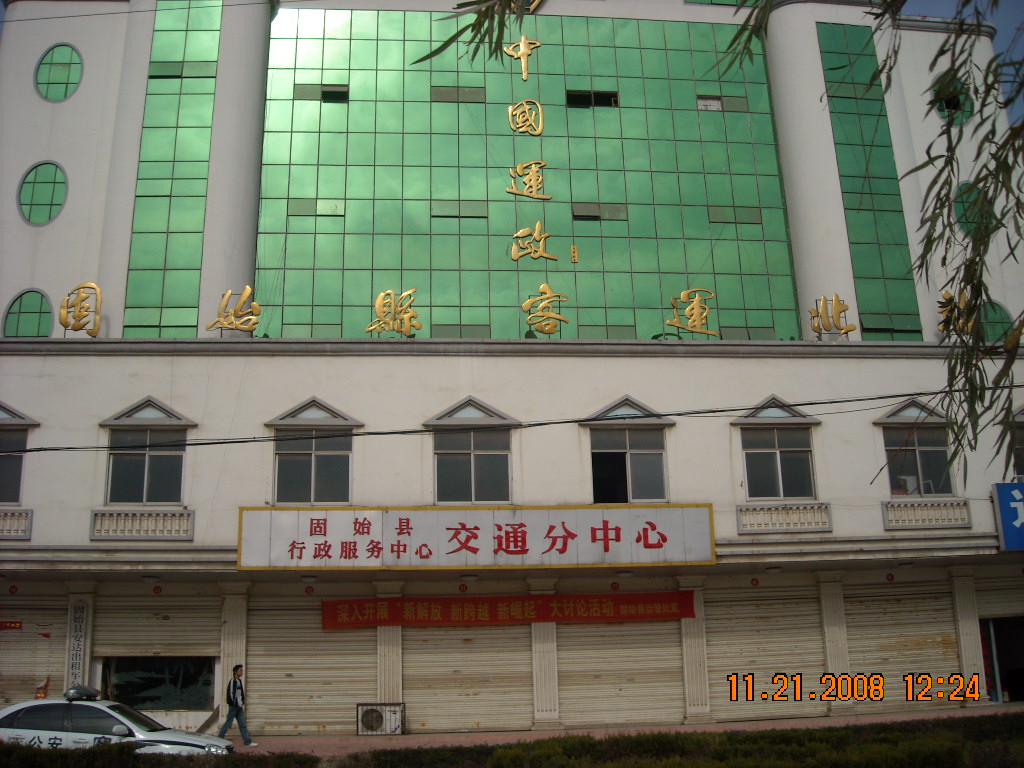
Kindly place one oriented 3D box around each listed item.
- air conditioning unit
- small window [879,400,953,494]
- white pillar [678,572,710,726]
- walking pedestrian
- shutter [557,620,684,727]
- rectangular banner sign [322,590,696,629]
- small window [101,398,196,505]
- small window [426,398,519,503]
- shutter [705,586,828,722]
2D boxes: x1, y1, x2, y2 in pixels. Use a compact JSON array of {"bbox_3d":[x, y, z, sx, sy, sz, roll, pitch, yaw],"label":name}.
[{"bbox_3d":[-2.729,6.942,21.487,0.970,0.640,0.400,0,-16,-6],"label":"air conditioning unit"},{"bbox_3d":[9.058,1.439,23.273,1.880,2.250,0.250,0,-16,-6],"label":"small window"},{"bbox_3d":[4.062,5.926,23.111,0.680,3.250,0.480,0,-16,-6],"label":"white pillar"},{"bbox_3d":[-5.469,6.383,20.555,0.760,1.650,0.500,0,-16,-6],"label":"walking pedestrian"},{"bbox_3d":[2.399,6.102,22.891,2.780,2.850,0.120,0,-16,-6],"label":"shutter"},{"bbox_3d":[-0.003,5.272,24.084,8.640,0.681,0.060,0,-16,-6],"label":"rectangular banner sign"},{"bbox_3d":[-7.897,1.436,22.417,2.073,2.389,0.280,0,-16,-6],"label":"small window"},{"bbox_3d":[-0.873,1.456,23.086,2.106,2.461,0.280,0,-16,-6],"label":"small window"},{"bbox_3d":[6.082,6.479,24.718,2.846,3.096,0.120,0,-16,-6],"label":"shutter"}]

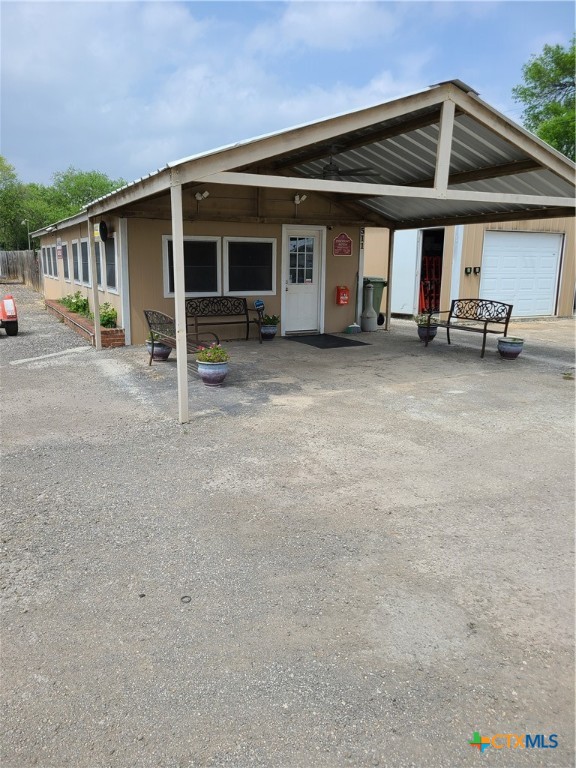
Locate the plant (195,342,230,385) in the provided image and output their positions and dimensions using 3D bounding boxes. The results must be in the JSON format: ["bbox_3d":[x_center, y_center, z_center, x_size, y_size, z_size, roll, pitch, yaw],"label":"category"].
[{"bbox_3d":[-0.935,-0.248,7.176,0.420,0.540,0.420,0,12,0],"label":"plant"}]

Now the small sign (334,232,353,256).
[{"bbox_3d":[1.162,-2.913,12.020,0.480,0.500,0.030,-6,13,-27],"label":"small sign"}]

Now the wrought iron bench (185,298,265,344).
[{"bbox_3d":[-1.188,-1.173,10.612,1.310,0.860,0.630,-6,13,-27],"label":"wrought iron bench"}]

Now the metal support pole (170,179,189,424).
[{"bbox_3d":[-1.014,-0.740,5.453,0.082,2.240,0.082,-6,14,-28],"label":"metal support pole"}]

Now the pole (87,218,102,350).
[{"bbox_3d":[-3.213,-1.642,9.606,0.090,2.160,0.090,-6,13,-27],"label":"pole"}]

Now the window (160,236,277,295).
[{"bbox_3d":[-1.229,-2.206,10.911,2.270,1.110,0.080,-6,13,-27],"label":"window"}]

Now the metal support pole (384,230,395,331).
[{"bbox_3d":[2.263,-2.270,12.756,0.090,2.180,0.090,-6,13,-27],"label":"metal support pole"}]

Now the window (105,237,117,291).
[{"bbox_3d":[-3.294,-2.223,10.770,0.090,1.070,1.060,-6,14,-28],"label":"window"}]

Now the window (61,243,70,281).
[{"bbox_3d":[-5.964,-3.272,15.532,0.090,1.070,1.060,-6,14,-28],"label":"window"}]

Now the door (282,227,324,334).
[{"bbox_3d":[0.316,-2.089,11.776,1.010,2.170,0.120,-6,14,-28],"label":"door"}]

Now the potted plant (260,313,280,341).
[{"bbox_3d":[-0.381,-1.117,11.226,0.360,0.510,0.360,-6,13,-27],"label":"potted plant"}]

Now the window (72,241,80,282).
[{"bbox_3d":[-5.143,-2.950,14.068,0.090,1.070,1.060,-6,14,-28],"label":"window"}]

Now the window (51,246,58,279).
[{"bbox_3d":[-7.735,-4.008,19.120,0.080,1.140,1.380,-6,13,-27],"label":"window"}]

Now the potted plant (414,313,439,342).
[{"bbox_3d":[2.672,-1.097,11.103,0.420,0.570,0.420,0,12,0],"label":"potted plant"}]

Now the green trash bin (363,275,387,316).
[{"bbox_3d":[1.871,-1.975,13.890,0.780,1.130,0.660,-10,16,-41],"label":"green trash bin"}]

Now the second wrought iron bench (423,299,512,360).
[{"bbox_3d":[3.116,-1.003,10.022,0.650,0.860,1.320,-7,14,-32],"label":"second wrought iron bench"}]

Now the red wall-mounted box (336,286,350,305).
[{"bbox_3d":[1.172,-1.861,12.146,0.240,0.365,0.130,-6,14,-28],"label":"red wall-mounted box"}]

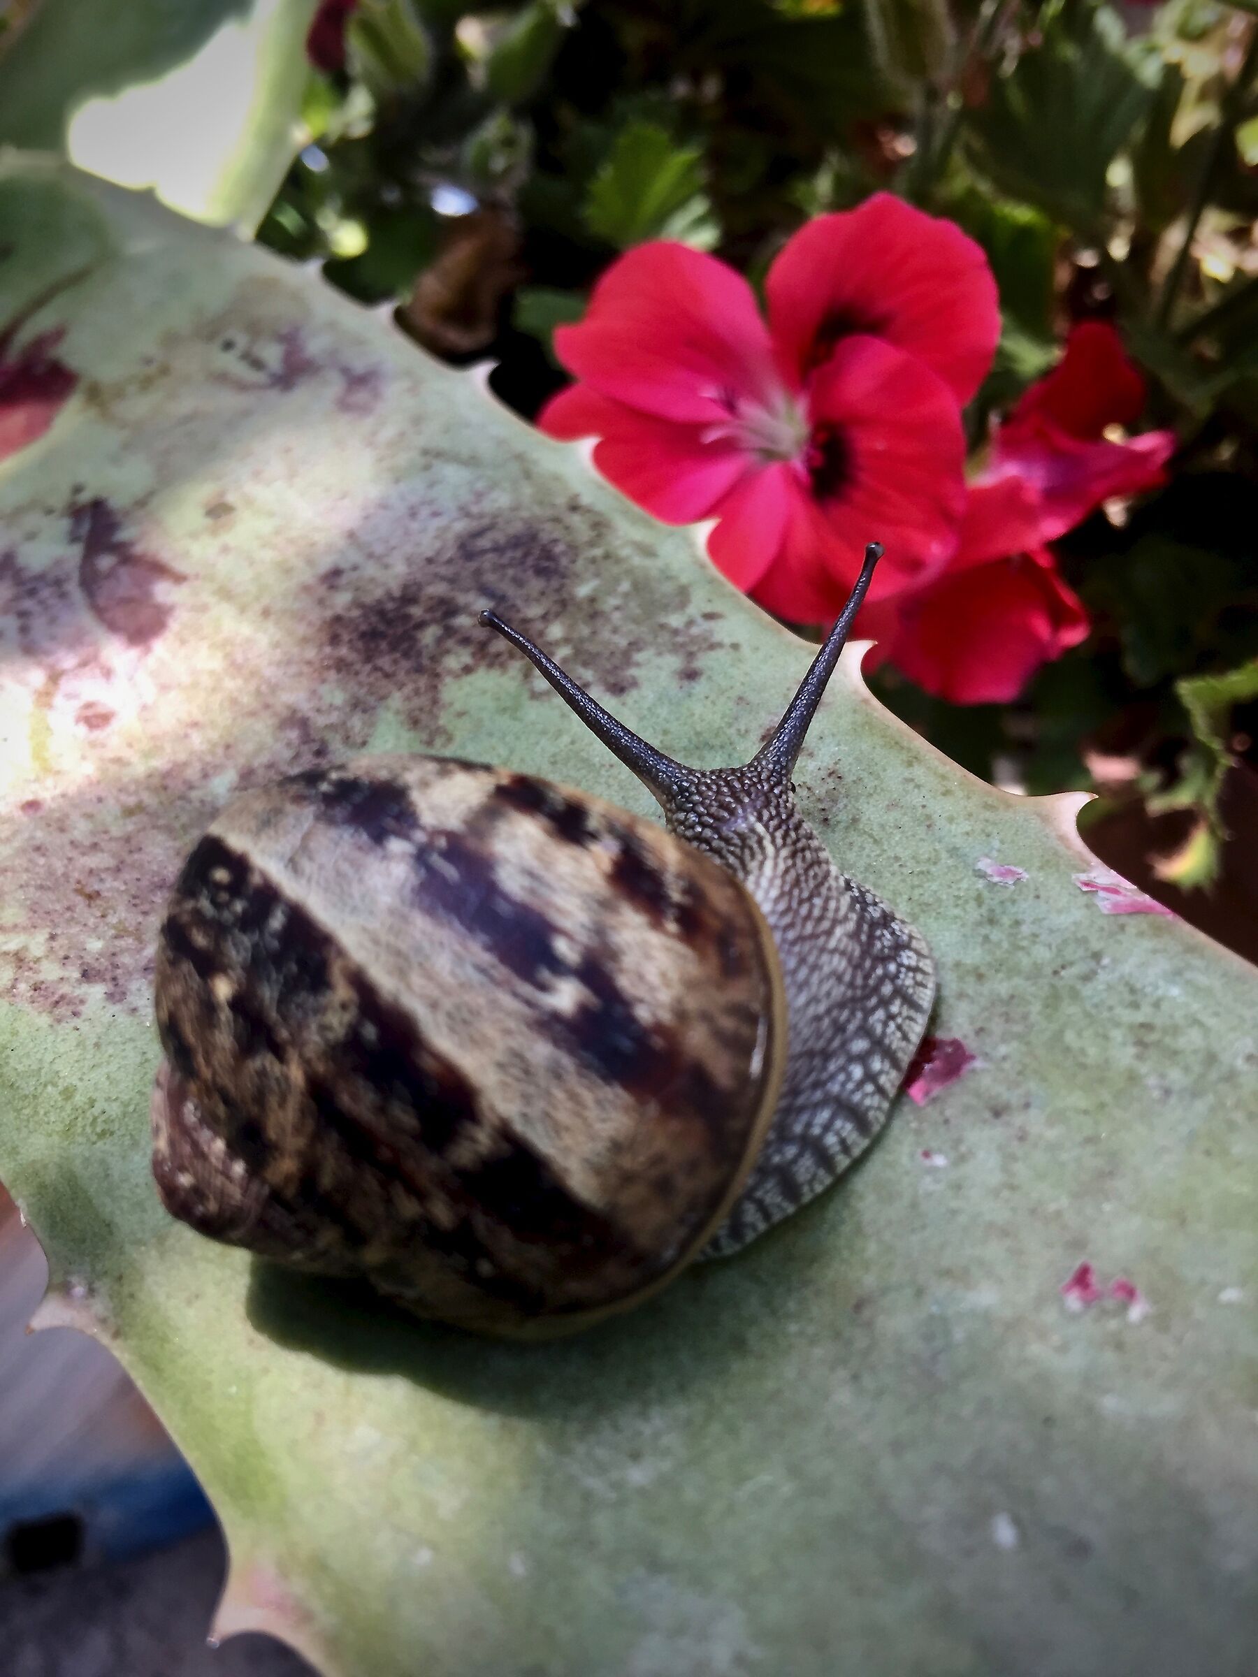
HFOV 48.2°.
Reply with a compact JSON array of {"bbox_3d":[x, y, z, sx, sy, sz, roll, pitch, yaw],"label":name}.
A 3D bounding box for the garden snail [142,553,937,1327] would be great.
[{"bbox_3d":[-0.003,0.002,0.084,0.037,0.031,0.056,18,60,21],"label":"garden snail"}]

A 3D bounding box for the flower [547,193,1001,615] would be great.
[{"bbox_3d":[0.014,-0.043,0.138,0.043,0.018,0.040,0,78,18],"label":"flower"}]

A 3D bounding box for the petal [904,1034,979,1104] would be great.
[{"bbox_3d":[0.020,0.015,0.090,0.004,0.001,0.005,28,64,26],"label":"petal"}]

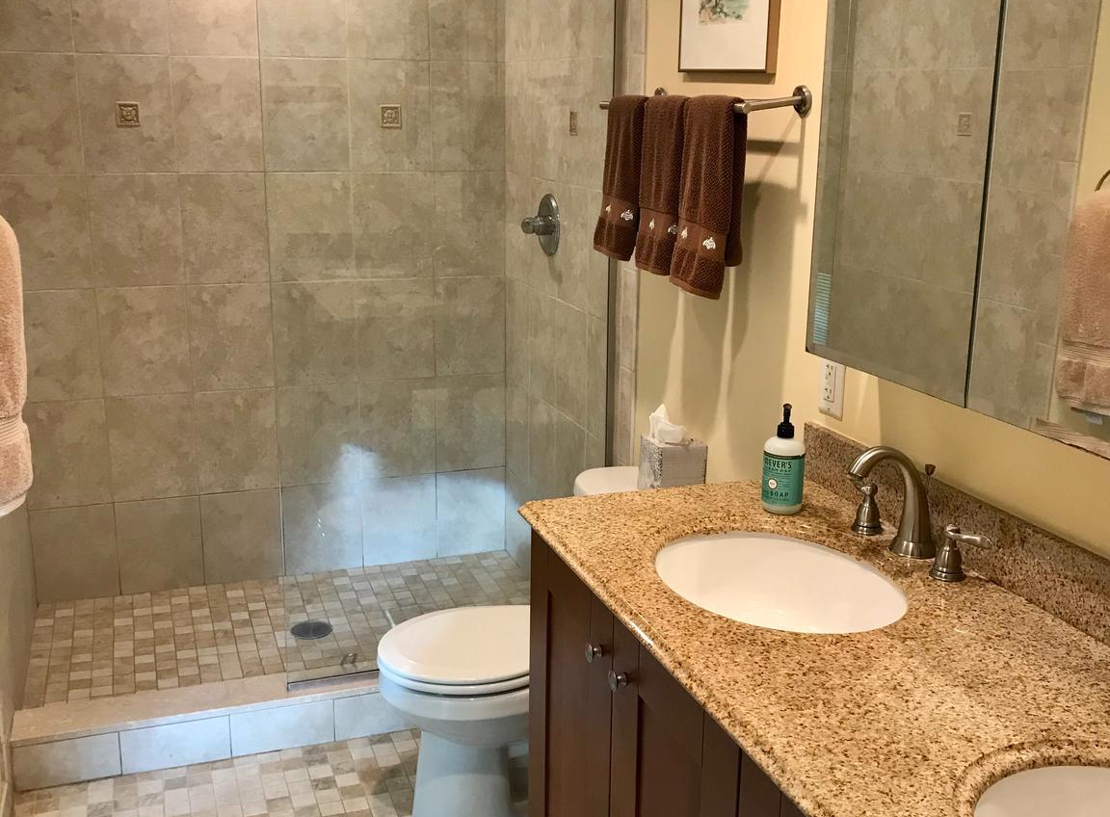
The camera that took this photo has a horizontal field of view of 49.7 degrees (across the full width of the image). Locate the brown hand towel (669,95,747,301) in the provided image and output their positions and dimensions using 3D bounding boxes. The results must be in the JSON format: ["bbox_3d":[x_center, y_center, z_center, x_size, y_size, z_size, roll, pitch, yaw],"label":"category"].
[{"bbox_3d":[0.280,-0.402,2.248,0.055,0.360,0.205,-5,15,-19],"label":"brown hand towel"}]

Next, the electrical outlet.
[{"bbox_3d":[0.488,-0.044,2.097,0.007,0.114,0.070,-4,15,-19],"label":"electrical outlet"}]

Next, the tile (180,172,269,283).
[{"bbox_3d":[-0.990,-0.540,3.603,0.252,0.329,0.010,-4,15,-19],"label":"tile"}]

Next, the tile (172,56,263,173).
[{"bbox_3d":[-0.975,-0.851,3.475,0.249,0.327,0.012,-5,15,-19],"label":"tile"}]

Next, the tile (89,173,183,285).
[{"bbox_3d":[-1.231,-0.522,3.522,0.252,0.329,0.010,-4,15,-19],"label":"tile"}]

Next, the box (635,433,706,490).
[{"bbox_3d":[0.254,0.125,2.575,0.108,0.118,0.108,-3,15,-15],"label":"box"}]

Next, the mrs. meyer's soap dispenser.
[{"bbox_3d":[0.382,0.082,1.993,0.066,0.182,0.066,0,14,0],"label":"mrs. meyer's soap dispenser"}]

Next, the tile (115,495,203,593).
[{"bbox_3d":[-1.225,0.425,3.720,0.249,0.297,0.012,-5,15,-19],"label":"tile"}]

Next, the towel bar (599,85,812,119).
[{"bbox_3d":[0.272,-0.610,2.381,0.141,0.060,0.670,-5,15,-19],"label":"towel bar"}]

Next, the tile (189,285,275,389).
[{"bbox_3d":[-0.982,-0.215,3.640,0.249,0.327,0.012,-5,15,-19],"label":"tile"}]

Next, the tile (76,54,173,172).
[{"bbox_3d":[-1.228,-0.844,3.441,0.252,0.329,0.010,-4,15,-19],"label":"tile"}]

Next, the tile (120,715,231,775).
[{"bbox_3d":[-0.919,0.816,2.907,0.252,0.113,0.010,-4,15,-19],"label":"tile"}]

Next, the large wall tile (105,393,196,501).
[{"bbox_3d":[-1.222,0.122,3.641,0.249,0.327,0.012,-5,15,-19],"label":"large wall tile"}]

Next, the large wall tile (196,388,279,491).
[{"bbox_3d":[-0.985,0.103,3.723,0.249,0.327,0.012,-5,15,-19],"label":"large wall tile"}]

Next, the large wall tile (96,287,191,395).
[{"bbox_3d":[-1.234,-0.199,3.604,0.252,0.329,0.010,-4,15,-19],"label":"large wall tile"}]

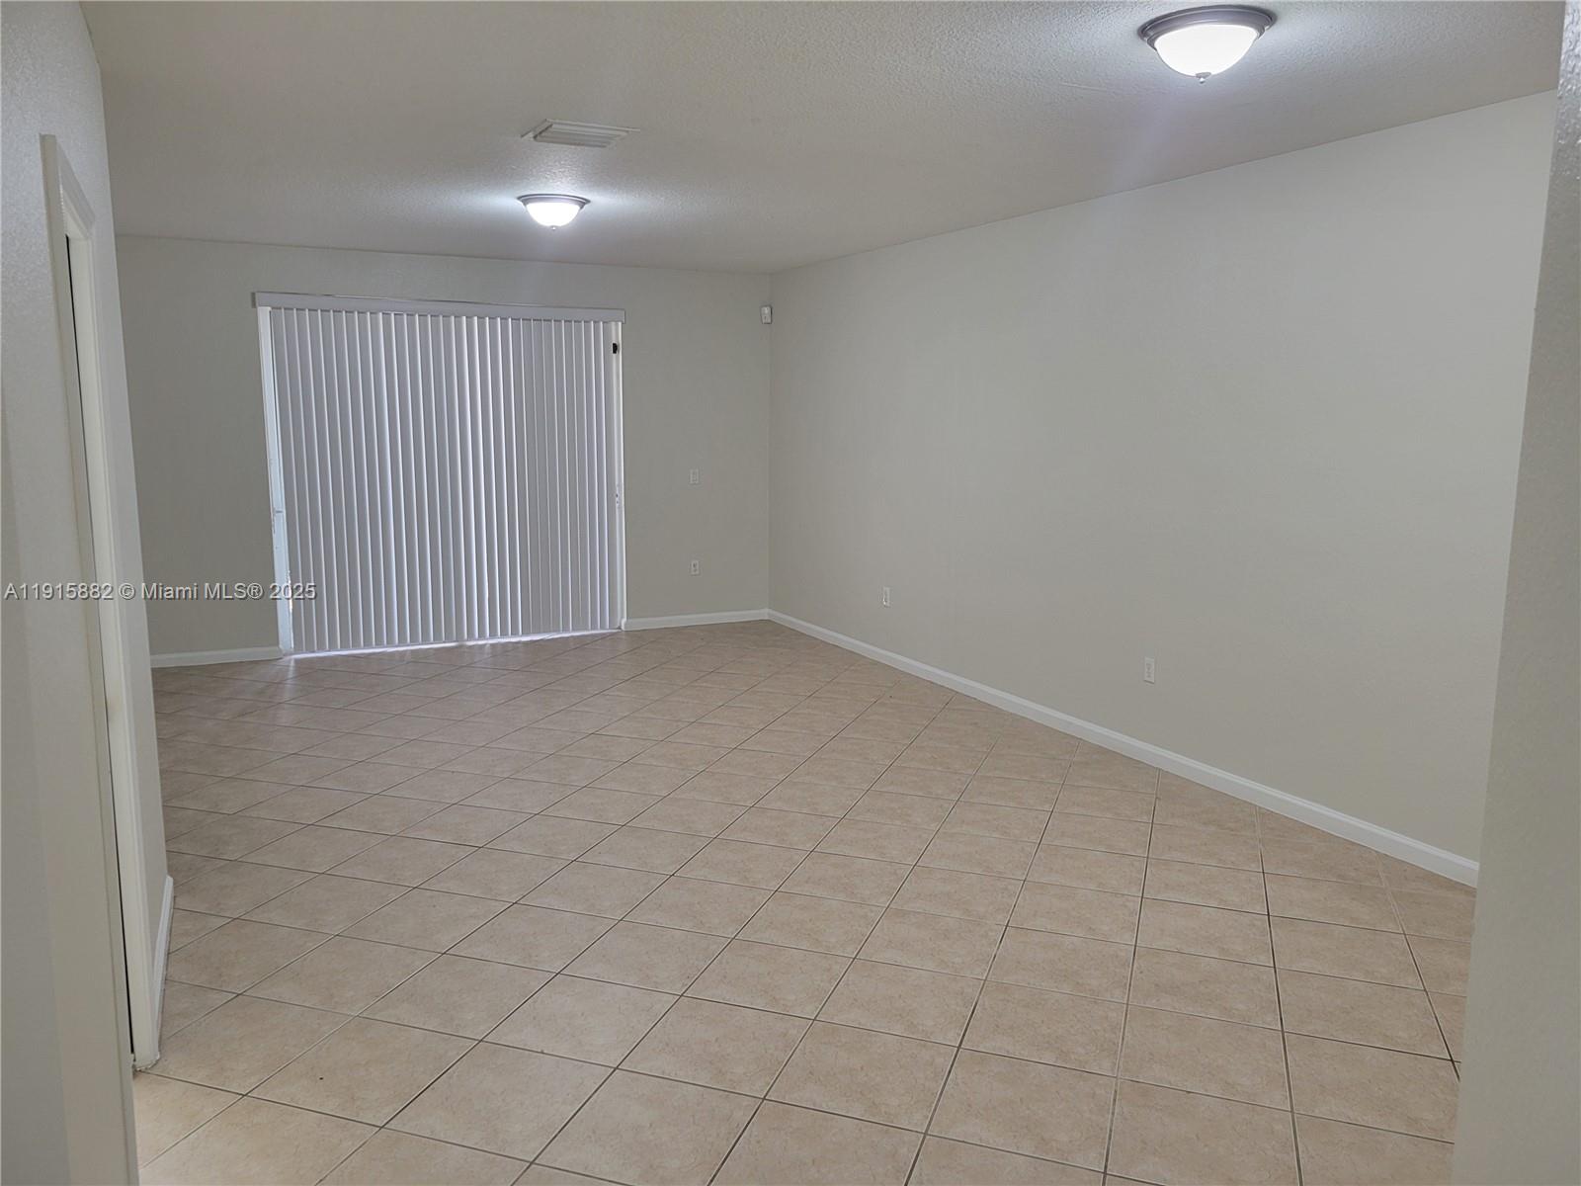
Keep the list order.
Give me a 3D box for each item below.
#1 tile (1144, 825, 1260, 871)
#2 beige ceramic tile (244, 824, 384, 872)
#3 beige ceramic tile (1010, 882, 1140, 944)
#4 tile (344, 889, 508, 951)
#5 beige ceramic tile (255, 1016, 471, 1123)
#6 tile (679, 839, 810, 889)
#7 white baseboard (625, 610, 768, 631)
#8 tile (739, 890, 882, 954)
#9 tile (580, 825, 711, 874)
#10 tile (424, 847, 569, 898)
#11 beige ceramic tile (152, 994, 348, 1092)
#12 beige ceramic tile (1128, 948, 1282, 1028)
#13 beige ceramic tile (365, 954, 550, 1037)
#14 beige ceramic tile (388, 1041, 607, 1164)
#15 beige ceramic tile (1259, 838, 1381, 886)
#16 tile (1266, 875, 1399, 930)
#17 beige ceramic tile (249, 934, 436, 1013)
[{"bbox_3d":[1.625,0.993,4.645,0.400,0.010,0.400,3,9,19],"label":"tile"},{"bbox_3d":[-1.826,0.979,4.573,0.400,0.010,0.400,3,9,19],"label":"beige ceramic tile"},{"bbox_3d":[0.975,1.083,4.024,0.400,0.010,0.400,3,9,19],"label":"beige ceramic tile"},{"bbox_3d":[-1.206,1.091,3.980,0.395,0.010,0.395,3,9,19],"label":"tile"},{"bbox_3d":[-1.105,1.244,3.106,0.404,0.010,0.404,3,9,19],"label":"beige ceramic tile"},{"bbox_3d":[-0.171,1.032,4.525,0.405,0.010,0.405,3,9,19],"label":"tile"},{"bbox_3d":[-0.740,0.214,9.459,1.238,0.088,0.015,-4,10,-25],"label":"white baseboard"},{"bbox_3d":[0.082,1.114,3.989,0.404,0.010,0.404,3,9,19],"label":"tile"},{"bbox_3d":[-0.549,0.991,4.553,0.400,0.010,0.400,3,9,19],"label":"tile"},{"bbox_3d":[-1.088,1.042,4.411,0.405,0.010,0.405,3,9,19],"label":"tile"},{"bbox_3d":[-1.467,1.195,3.178,0.400,0.010,0.400,3,9,19],"label":"beige ceramic tile"},{"bbox_3d":[1.231,1.173,3.563,0.395,0.010,0.395,3,9,19],"label":"beige ceramic tile"},{"bbox_3d":[-0.951,1.161,3.423,0.400,0.010,0.400,3,9,19],"label":"beige ceramic tile"},{"bbox_3d":[-0.712,1.259,2.994,0.405,0.010,0.405,3,9,19],"label":"beige ceramic tile"},{"bbox_3d":[2.046,1.038,4.596,0.404,0.010,0.404,3,9,19],"label":"beige ceramic tile"},{"bbox_3d":[1.899,1.093,4.242,0.405,0.010,0.405,3,9,19],"label":"tile"},{"bbox_3d":[-1.353,1.158,3.634,0.405,0.010,0.405,3,9,19],"label":"beige ceramic tile"}]

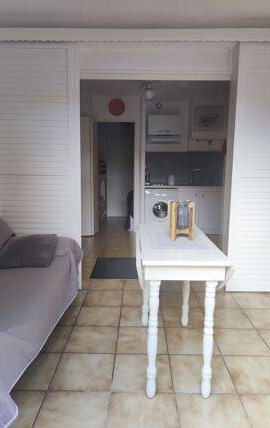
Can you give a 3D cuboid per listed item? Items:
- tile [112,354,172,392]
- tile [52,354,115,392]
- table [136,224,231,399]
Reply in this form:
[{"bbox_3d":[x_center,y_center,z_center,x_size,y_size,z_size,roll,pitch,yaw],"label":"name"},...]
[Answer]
[{"bbox_3d":[0.042,0.917,1.788,0.330,0.010,0.330,1,9,1],"label":"tile"},{"bbox_3d":[-0.295,0.920,1.808,0.333,0.010,0.333,1,9,1],"label":"tile"},{"bbox_3d":[0.249,0.523,1.946,0.480,0.747,0.926,1,9,1],"label":"table"}]

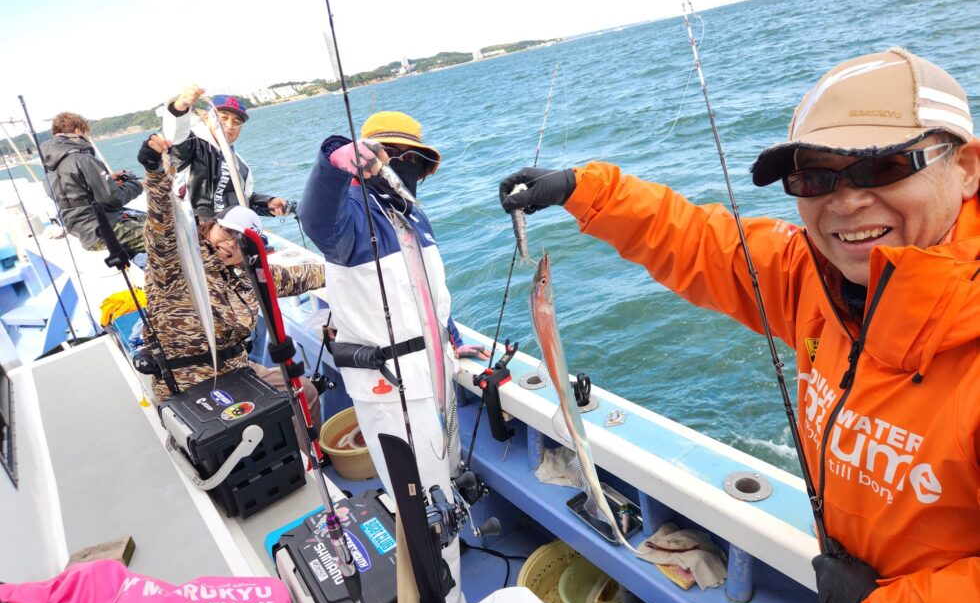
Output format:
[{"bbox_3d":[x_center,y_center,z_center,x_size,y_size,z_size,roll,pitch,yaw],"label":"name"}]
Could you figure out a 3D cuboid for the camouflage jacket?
[{"bbox_3d":[-1.182,-0.151,2.906,0.820,0.960,0.500,-24,24,-30],"label":"camouflage jacket"}]

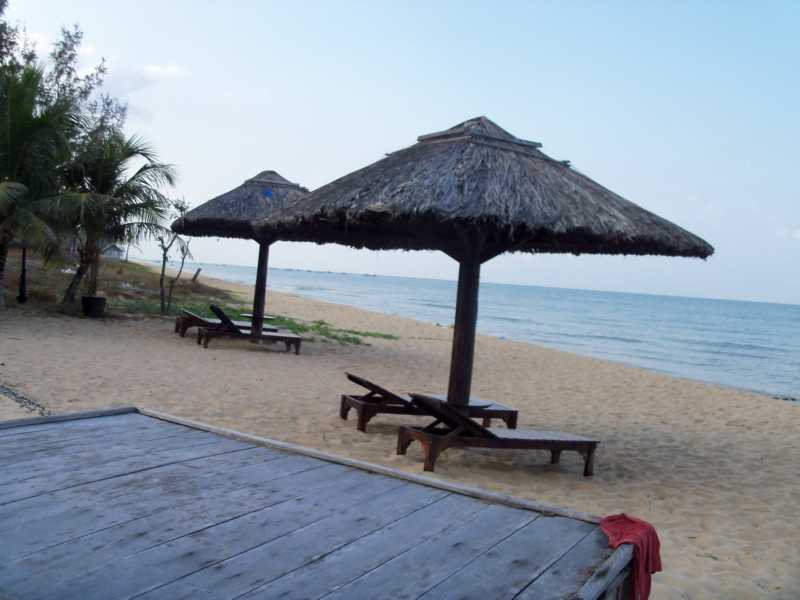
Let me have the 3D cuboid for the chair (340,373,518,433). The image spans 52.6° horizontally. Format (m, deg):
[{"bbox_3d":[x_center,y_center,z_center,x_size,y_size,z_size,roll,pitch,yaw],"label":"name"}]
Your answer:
[{"bbox_3d":[0.394,1.250,9.530,2.000,0.588,0.640,6,0,-23],"label":"chair"}]

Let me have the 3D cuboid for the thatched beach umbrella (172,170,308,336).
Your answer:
[{"bbox_3d":[-2.948,-0.909,17.348,3.350,3.743,3.350,3,2,-37],"label":"thatched beach umbrella"}]

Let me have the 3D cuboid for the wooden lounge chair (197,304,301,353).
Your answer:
[{"bbox_3d":[-3.052,0.603,16.684,2.000,0.826,0.640,5,3,-30],"label":"wooden lounge chair"}]

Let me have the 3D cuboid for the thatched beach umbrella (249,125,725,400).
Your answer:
[{"bbox_3d":[0.733,-0.215,8.850,3.550,3.576,3.550,3,2,-31],"label":"thatched beach umbrella"}]

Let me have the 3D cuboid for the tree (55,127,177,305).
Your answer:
[{"bbox_3d":[-7.886,-2.295,22.500,3.300,4.600,3.300,4,2,0],"label":"tree"}]

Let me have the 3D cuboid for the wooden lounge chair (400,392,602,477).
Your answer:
[{"bbox_3d":[1.039,1.354,8.109,2.000,0.625,0.640,7,-2,-27],"label":"wooden lounge chair"}]

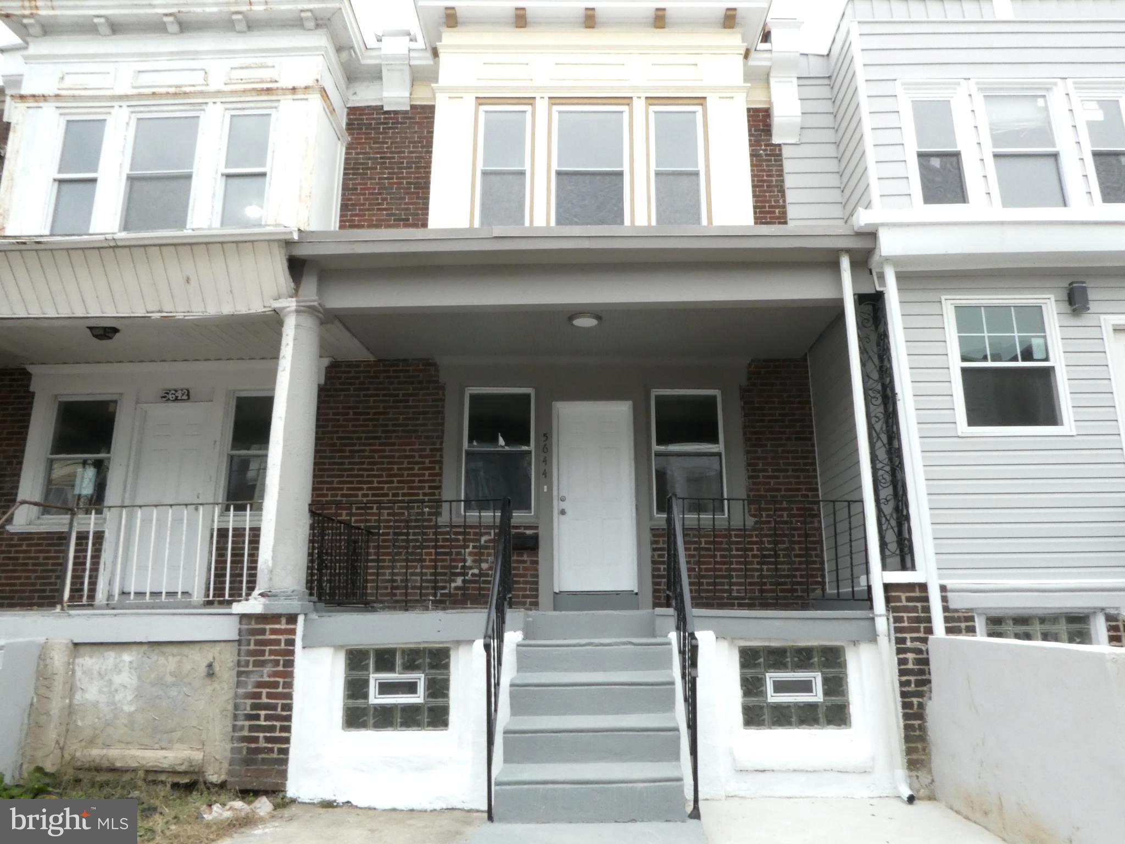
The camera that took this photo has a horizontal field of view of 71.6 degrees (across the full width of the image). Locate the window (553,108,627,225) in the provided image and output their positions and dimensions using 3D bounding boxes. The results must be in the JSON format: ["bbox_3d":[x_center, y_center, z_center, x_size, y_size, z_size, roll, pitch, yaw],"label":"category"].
[{"bbox_3d":[0.298,-2.701,8.265,0.813,1.491,0.100,-1,-14,-1],"label":"window"}]

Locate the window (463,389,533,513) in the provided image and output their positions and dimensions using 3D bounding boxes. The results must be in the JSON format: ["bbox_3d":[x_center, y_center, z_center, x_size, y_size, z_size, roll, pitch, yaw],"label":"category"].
[{"bbox_3d":[-0.699,0.319,8.643,0.780,1.420,0.100,-1,-13,0],"label":"window"}]

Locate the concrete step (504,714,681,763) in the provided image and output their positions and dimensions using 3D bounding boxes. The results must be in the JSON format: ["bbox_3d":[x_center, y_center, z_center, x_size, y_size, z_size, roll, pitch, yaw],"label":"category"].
[{"bbox_3d":[0.175,1.941,4.763,1.052,0.223,0.290,0,-14,0],"label":"concrete step"}]

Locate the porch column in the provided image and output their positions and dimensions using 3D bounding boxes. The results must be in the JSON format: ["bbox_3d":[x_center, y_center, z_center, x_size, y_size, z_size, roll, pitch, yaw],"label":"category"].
[{"bbox_3d":[-2.110,0.218,6.122,0.440,2.390,0.440,-1,-13,0],"label":"porch column"}]

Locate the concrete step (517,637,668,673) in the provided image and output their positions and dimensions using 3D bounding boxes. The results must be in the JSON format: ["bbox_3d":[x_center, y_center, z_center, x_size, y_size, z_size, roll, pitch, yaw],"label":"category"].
[{"bbox_3d":[0.215,1.608,5.379,1.046,0.209,0.290,0,-14,0],"label":"concrete step"}]

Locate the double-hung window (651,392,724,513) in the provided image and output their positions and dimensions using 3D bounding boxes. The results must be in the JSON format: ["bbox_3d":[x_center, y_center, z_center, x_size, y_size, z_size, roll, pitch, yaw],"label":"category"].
[{"bbox_3d":[1.379,0.335,8.526,0.772,1.414,0.100,0,-14,0],"label":"double-hung window"}]

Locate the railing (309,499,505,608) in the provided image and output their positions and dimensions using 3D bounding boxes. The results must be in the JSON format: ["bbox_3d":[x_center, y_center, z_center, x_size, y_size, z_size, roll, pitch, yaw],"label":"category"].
[{"bbox_3d":[-1.220,1.024,6.060,1.541,0.817,0.050,-1,-14,-1],"label":"railing"}]

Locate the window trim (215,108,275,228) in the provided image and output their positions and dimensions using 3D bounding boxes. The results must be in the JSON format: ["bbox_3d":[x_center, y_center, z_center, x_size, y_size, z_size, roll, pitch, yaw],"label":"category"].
[{"bbox_3d":[-3.362,-2.611,8.262,0.565,1.570,0.100,0,-14,0],"label":"window trim"}]

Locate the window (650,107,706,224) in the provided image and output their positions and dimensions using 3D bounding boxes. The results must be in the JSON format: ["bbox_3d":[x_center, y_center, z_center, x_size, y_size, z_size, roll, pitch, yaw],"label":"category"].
[{"bbox_3d":[1.239,-2.636,8.308,0.551,1.570,0.100,0,-14,0],"label":"window"}]

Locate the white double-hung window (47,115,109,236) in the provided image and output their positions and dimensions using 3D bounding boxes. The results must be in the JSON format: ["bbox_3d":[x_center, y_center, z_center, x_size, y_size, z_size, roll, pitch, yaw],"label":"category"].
[{"bbox_3d":[-5.407,-2.758,8.725,0.555,1.560,0.120,-1,-13,3],"label":"white double-hung window"}]

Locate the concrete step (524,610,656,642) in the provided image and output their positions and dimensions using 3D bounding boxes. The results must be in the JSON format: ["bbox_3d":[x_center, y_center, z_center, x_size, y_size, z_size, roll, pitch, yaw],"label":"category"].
[{"bbox_3d":[0.203,1.492,5.781,0.945,0.200,0.280,-1,-13,0],"label":"concrete step"}]

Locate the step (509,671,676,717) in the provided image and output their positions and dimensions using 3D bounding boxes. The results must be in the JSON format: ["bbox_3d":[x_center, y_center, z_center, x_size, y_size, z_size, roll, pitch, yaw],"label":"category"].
[{"bbox_3d":[0.196,1.785,5.121,1.060,0.240,0.280,-1,-13,0],"label":"step"}]

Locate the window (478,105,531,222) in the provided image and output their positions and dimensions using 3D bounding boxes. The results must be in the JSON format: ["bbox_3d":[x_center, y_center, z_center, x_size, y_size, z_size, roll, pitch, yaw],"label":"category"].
[{"bbox_3d":[-0.616,-2.711,8.209,0.650,1.591,0.120,-1,-14,-1],"label":"window"}]

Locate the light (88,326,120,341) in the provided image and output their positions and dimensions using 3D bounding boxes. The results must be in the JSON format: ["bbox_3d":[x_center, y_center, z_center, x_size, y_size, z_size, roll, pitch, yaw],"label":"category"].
[{"bbox_3d":[-4.583,-0.860,7.774,0.250,0.095,0.210,-1,-13,0],"label":"light"}]

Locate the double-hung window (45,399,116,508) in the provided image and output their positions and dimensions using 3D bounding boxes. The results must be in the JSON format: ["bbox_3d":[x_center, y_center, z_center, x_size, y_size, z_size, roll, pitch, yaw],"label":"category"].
[{"bbox_3d":[-5.349,0.351,8.646,0.680,1.300,0.100,0,-13,0],"label":"double-hung window"}]

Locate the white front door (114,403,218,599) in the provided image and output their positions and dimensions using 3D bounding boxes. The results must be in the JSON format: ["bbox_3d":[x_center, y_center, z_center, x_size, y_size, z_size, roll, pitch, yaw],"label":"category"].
[{"bbox_3d":[-4.271,0.808,8.376,0.813,2.116,0.120,-1,-14,-1],"label":"white front door"}]

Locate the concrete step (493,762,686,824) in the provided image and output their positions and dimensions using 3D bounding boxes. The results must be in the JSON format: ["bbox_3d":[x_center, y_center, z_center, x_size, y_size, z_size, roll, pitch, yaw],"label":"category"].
[{"bbox_3d":[0.149,2.101,4.426,1.037,0.252,0.290,0,-14,0],"label":"concrete step"}]

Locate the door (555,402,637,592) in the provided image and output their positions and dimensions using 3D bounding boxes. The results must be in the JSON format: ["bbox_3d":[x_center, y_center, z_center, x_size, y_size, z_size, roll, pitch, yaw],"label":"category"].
[{"bbox_3d":[0.346,0.783,8.446,0.893,2.078,0.120,-1,-14,-1],"label":"door"}]

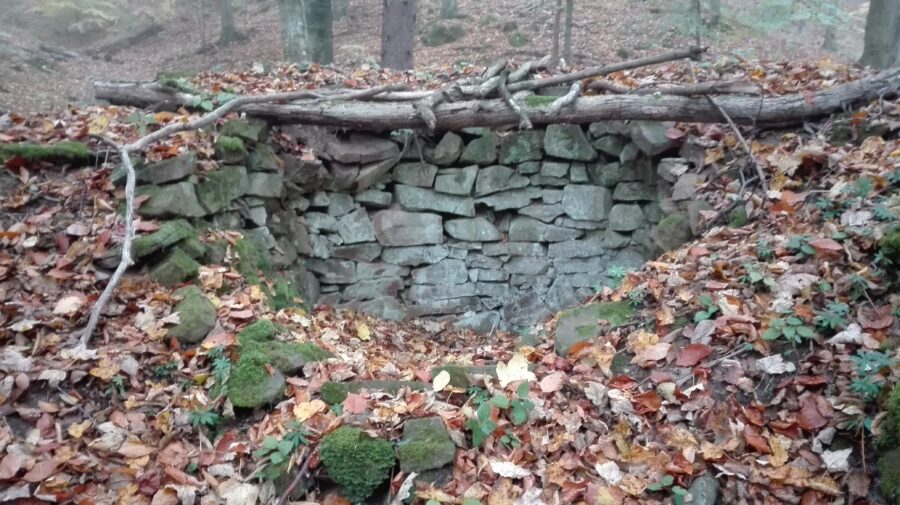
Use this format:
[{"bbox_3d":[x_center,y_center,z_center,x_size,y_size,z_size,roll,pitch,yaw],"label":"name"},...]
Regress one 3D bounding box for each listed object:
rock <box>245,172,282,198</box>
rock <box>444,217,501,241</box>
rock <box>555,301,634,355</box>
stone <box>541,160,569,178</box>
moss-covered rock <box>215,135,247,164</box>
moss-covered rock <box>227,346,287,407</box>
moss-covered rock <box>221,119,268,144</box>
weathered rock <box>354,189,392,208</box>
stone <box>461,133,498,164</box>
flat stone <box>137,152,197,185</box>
[{"bbox_3d":[-0.850,-0.307,3.031,0.165,0.120,0.180,0,3,0],"label":"rock"},{"bbox_3d":[0.119,-0.124,3.481,0.290,0.120,0.180,3,3,0],"label":"rock"},{"bbox_3d":[0.607,0.315,2.705,0.319,0.190,0.260,0,12,0],"label":"rock"},{"bbox_3d":[0.658,-0.522,4.053,0.171,0.111,0.150,0,11,0],"label":"stone"},{"bbox_3d":[-0.971,-0.456,2.917,0.145,0.135,0.150,0,3,0],"label":"moss-covered rock"},{"bbox_3d":[-0.631,0.408,2.190,0.195,0.190,0.200,0,3,0],"label":"moss-covered rock"},{"bbox_3d":[-0.944,-0.556,2.959,0.212,0.109,0.220,0,12,0],"label":"moss-covered rock"},{"bbox_3d":[-0.421,-0.297,3.546,0.204,0.108,0.160,0,12,0],"label":"weathered rock"},{"bbox_3d":[0.187,-0.659,4.084,0.232,0.198,0.210,0,11,0],"label":"stone"},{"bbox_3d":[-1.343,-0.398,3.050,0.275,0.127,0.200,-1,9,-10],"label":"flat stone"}]

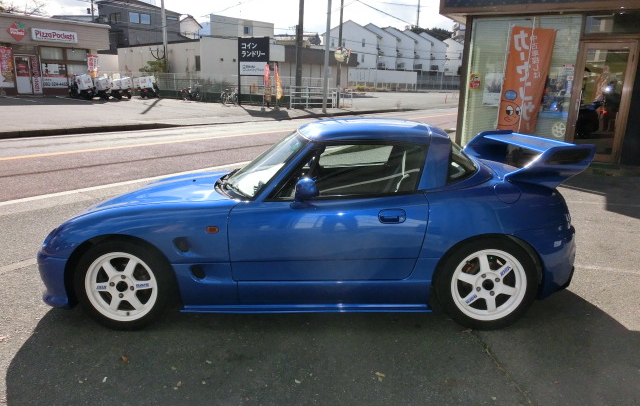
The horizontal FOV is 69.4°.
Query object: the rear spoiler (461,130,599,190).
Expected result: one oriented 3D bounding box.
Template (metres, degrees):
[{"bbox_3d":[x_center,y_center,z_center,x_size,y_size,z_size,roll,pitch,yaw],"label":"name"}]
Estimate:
[{"bbox_3d":[1.259,-0.324,3.091,0.500,0.250,1.210,-1,13,2],"label":"rear spoiler"}]

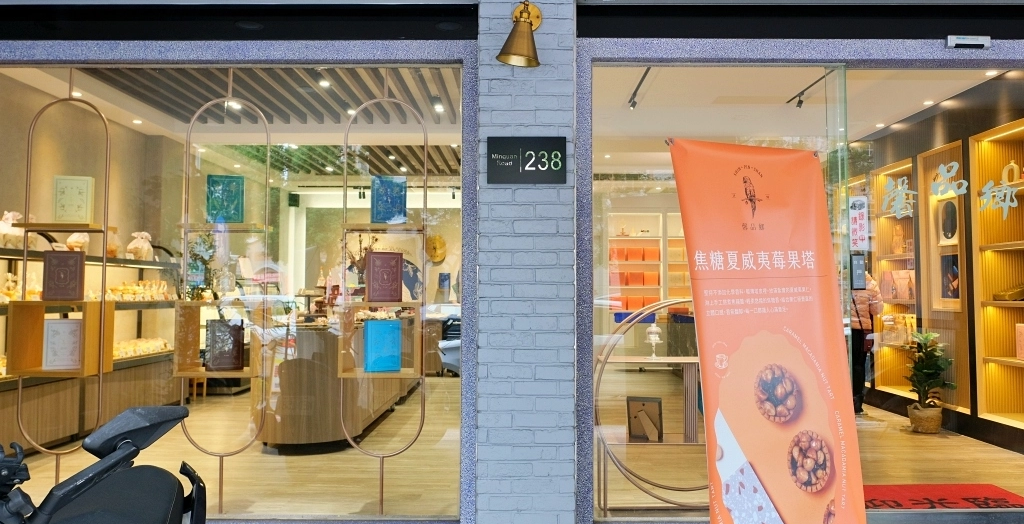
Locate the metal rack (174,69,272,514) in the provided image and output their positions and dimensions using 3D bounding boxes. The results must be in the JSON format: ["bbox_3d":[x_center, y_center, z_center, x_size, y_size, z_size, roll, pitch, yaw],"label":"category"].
[{"bbox_3d":[-1.503,0.135,3.587,0.440,2.337,0.245,0,-3,0],"label":"metal rack"}]

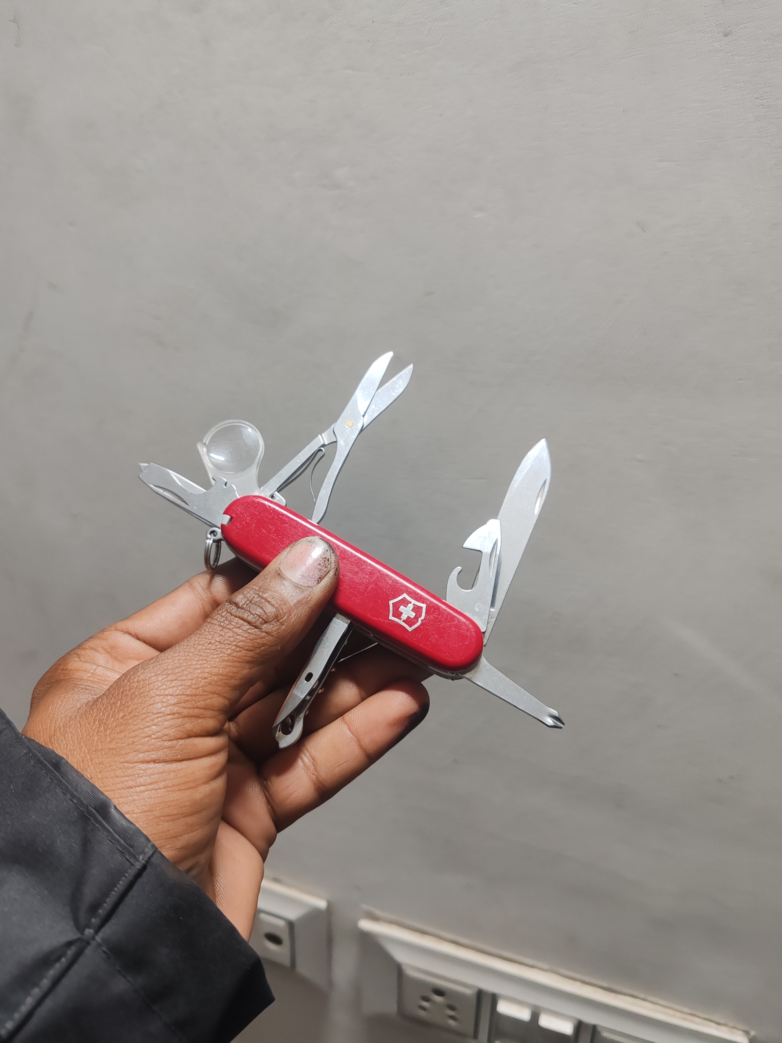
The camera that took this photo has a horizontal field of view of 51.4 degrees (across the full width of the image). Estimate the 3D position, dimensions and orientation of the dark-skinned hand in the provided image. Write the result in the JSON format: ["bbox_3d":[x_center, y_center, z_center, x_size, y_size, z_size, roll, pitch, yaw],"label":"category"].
[{"bbox_3d":[-0.049,0.064,0.264,0.125,0.108,0.085,-45,2,-14],"label":"dark-skinned hand"}]

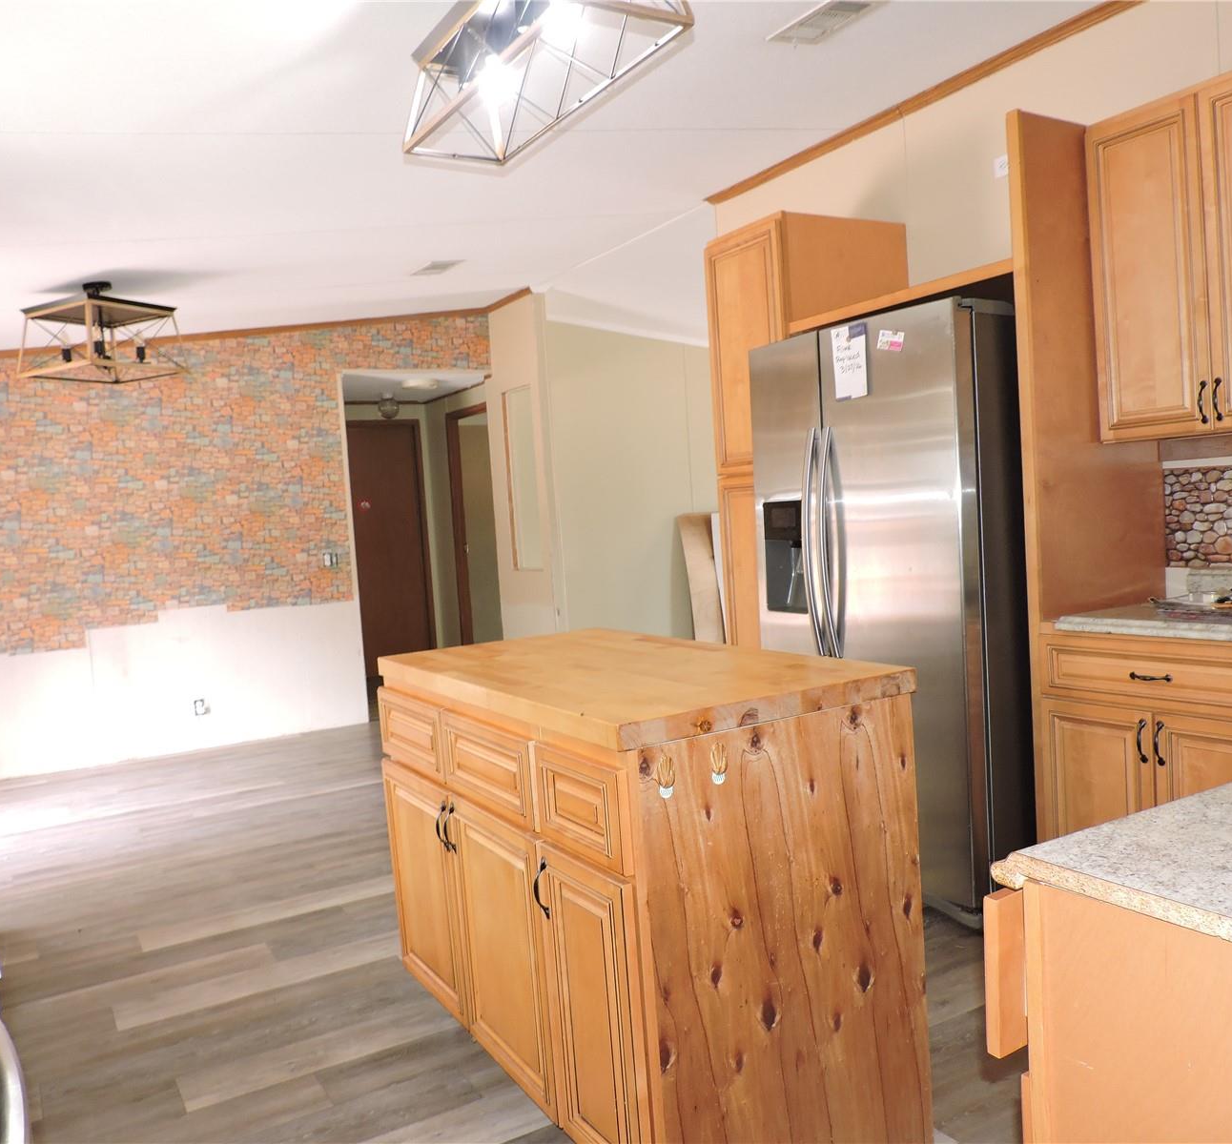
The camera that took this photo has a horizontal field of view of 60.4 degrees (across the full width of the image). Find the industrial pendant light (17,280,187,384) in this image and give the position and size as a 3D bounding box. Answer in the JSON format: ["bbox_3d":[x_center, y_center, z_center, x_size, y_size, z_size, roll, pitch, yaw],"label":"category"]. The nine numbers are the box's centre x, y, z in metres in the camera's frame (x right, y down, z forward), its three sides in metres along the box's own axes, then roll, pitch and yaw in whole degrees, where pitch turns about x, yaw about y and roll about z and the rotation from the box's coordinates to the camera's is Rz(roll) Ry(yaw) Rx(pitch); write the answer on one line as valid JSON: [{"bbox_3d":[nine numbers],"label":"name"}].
[{"bbox_3d":[-2.264,-1.071,4.657,0.490,0.410,0.490,-2,4,28],"label":"industrial pendant light"}]

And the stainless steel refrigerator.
[{"bbox_3d":[1.089,0.089,3.594,0.870,1.813,0.887,-6,4,-32],"label":"stainless steel refrigerator"}]

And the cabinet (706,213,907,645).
[{"bbox_3d":[0.818,-0.179,4.263,0.645,2.307,0.474,-6,4,-32],"label":"cabinet"}]

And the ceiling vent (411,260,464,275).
[{"bbox_3d":[-0.946,-1.608,5.609,0.195,0.025,0.315,-14,7,-31],"label":"ceiling vent"}]

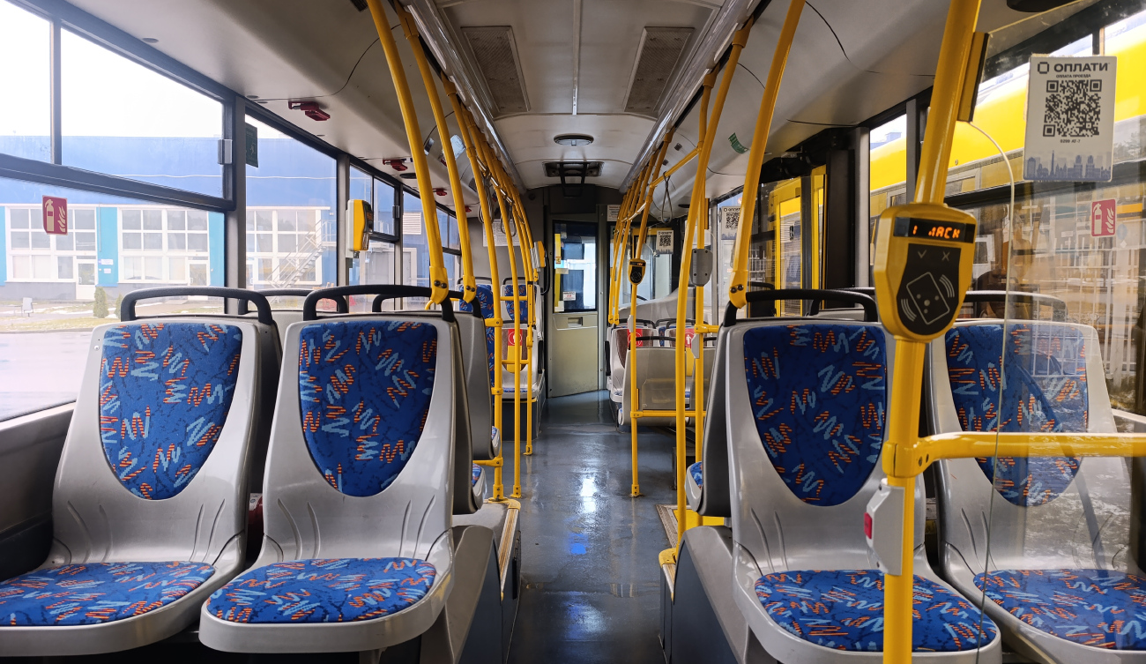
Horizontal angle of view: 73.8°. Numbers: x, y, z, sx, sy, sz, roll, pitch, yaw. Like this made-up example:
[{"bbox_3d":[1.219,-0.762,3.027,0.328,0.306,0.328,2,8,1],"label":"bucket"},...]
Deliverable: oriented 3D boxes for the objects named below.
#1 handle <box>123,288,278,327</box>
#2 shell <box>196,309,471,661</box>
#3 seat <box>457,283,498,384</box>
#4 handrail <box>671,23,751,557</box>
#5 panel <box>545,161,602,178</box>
[{"bbox_3d":[-0.906,-0.062,1.840,0.370,0.095,0.045,0,3,0],"label":"handle"},{"bbox_3d":[-0.448,0.250,1.560,0.420,0.570,0.550,0,3,0],"label":"shell"},{"bbox_3d":[-0.716,0.071,5.750,0.290,0.860,0.100,0,3,0],"label":"seat"},{"bbox_3d":[0.531,-0.133,2.870,0.275,2.010,0.050,0,3,0],"label":"handrail"},{"bbox_3d":[0.004,-1.502,7.050,0.530,0.100,0.850,0,3,0],"label":"panel"}]

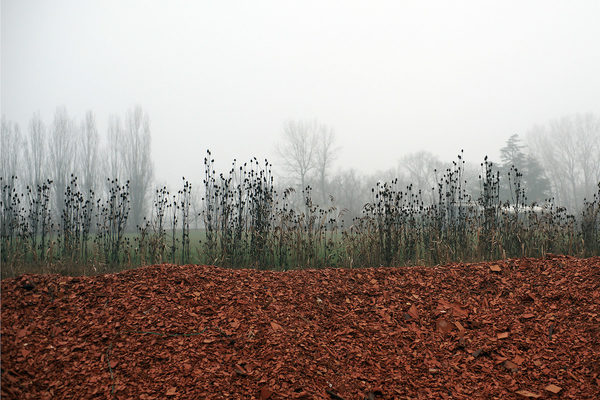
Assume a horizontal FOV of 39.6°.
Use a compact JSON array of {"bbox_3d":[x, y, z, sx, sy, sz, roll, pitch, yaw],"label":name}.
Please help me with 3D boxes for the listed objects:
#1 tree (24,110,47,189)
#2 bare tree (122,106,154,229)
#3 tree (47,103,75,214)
[{"bbox_3d":[-41.860,-4.510,132.000,3.560,18.850,3.560,0,-1,0],"label":"tree"},{"bbox_3d":[-25.200,-4.990,130.000,4.990,19.500,4.990,0,-1,0],"label":"bare tree"},{"bbox_3d":[-37.130,-4.950,130.000,4.210,19.580,4.210,0,-1,0],"label":"tree"}]

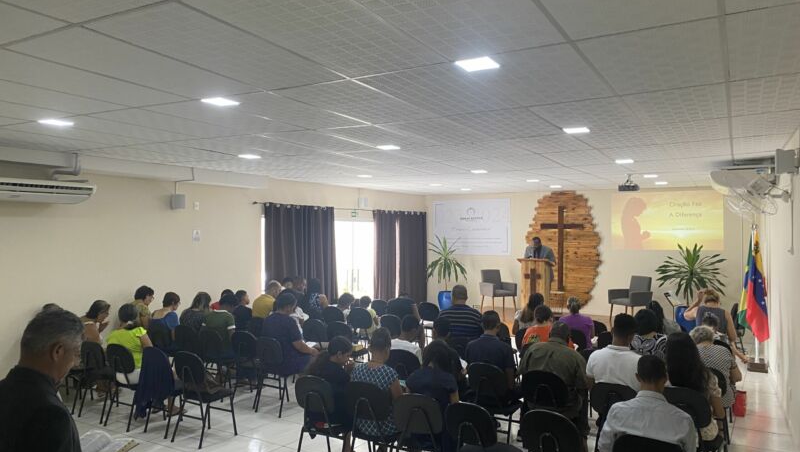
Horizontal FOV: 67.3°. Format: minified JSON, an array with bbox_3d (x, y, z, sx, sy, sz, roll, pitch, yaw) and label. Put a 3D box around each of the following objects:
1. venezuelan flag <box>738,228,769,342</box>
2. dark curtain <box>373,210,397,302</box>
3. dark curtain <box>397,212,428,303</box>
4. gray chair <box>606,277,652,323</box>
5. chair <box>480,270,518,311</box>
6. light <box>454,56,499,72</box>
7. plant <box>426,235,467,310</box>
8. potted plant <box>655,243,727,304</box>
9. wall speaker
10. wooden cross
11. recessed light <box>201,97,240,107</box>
[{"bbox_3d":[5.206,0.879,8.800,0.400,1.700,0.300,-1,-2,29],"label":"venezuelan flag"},{"bbox_3d":[-0.309,0.790,12.456,0.140,2.200,0.980,-1,-2,29],"label":"dark curtain"},{"bbox_3d":[0.299,0.805,13.549,0.140,2.200,1.360,-1,-2,29],"label":"dark curtain"},{"bbox_3d":[4.411,1.407,11.500,0.600,0.860,0.640,1,-1,-23],"label":"gray chair"},{"bbox_3d":[2.070,1.373,12.600,0.640,0.860,0.600,1,-1,-22],"label":"chair"},{"bbox_3d":[0.414,-0.866,3.200,0.190,0.030,0.190,-1,-2,29],"label":"light"},{"bbox_3d":[1.013,1.013,12.950,0.800,1.660,0.800,0,-1,0],"label":"plant"},{"bbox_3d":[4.834,1.023,10.000,1.100,1.500,1.100,-1,-2,29],"label":"potted plant"},{"bbox_3d":[-2.894,-0.314,7.850,0.140,0.220,0.190,-1,-2,43],"label":"wall speaker"},{"bbox_3d":[3.439,0.476,12.703,0.920,1.800,0.090,-1,-2,29],"label":"wooden cross"},{"bbox_3d":[-1.227,-0.849,4.112,0.190,0.030,0.190,-1,-2,29],"label":"recessed light"}]

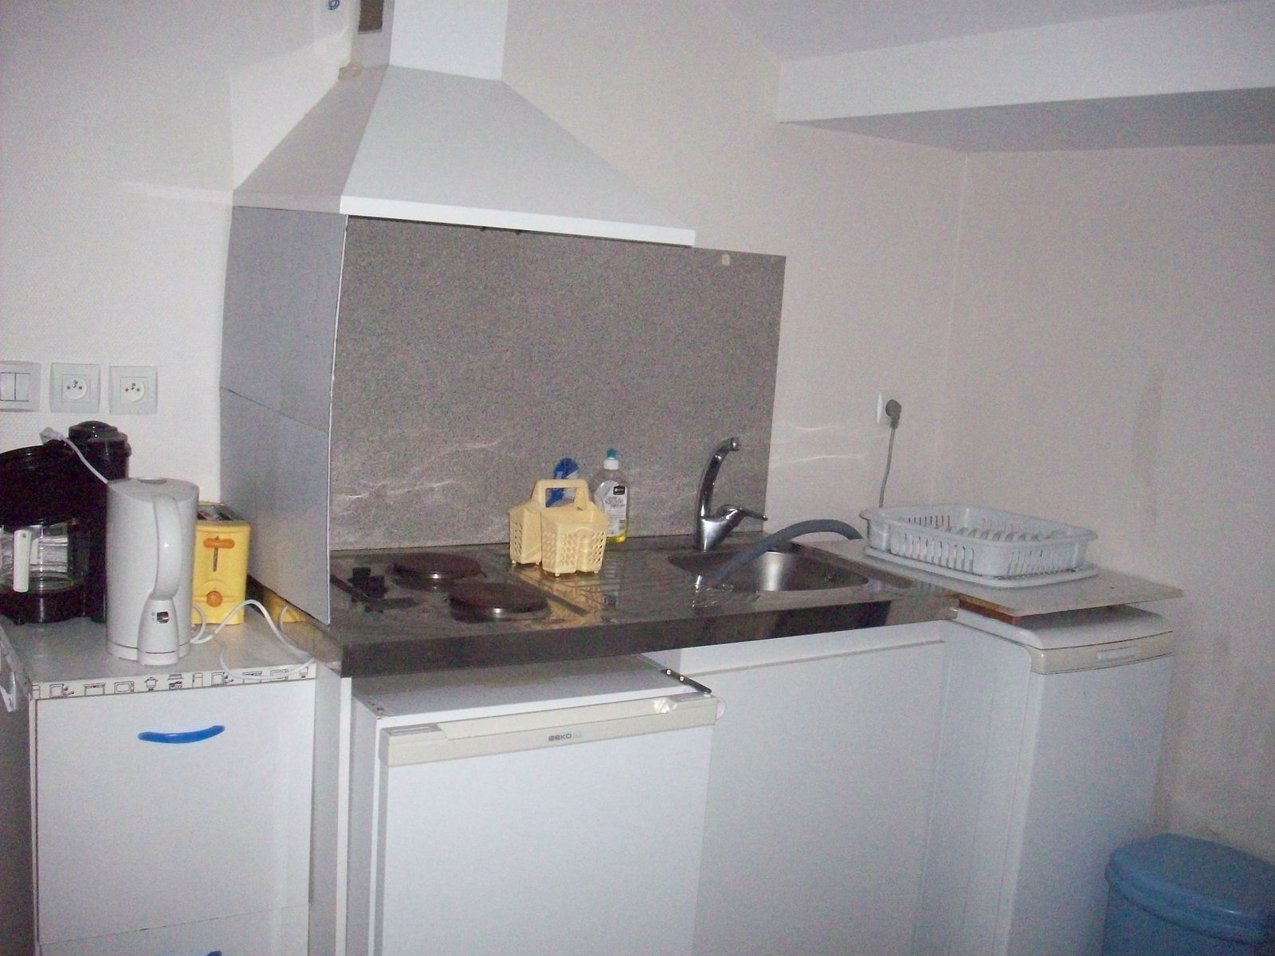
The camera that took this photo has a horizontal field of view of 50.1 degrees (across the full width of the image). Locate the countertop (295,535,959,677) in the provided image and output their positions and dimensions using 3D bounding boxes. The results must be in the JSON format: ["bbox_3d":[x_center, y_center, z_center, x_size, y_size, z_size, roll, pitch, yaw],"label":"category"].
[{"bbox_3d":[-0.066,0.202,2.526,1.200,0.060,0.612,-1,9,-31],"label":"countertop"}]

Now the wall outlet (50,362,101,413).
[{"bbox_3d":[-0.945,-0.151,2.293,0.080,0.083,0.012,-1,9,-31],"label":"wall outlet"}]

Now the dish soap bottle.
[{"bbox_3d":[-0.057,0.032,2.813,0.077,0.204,0.050,0,8,-27],"label":"dish soap bottle"}]

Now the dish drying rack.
[{"bbox_3d":[0.723,0.136,2.893,0.410,0.093,0.425,-2,9,-35],"label":"dish drying rack"}]

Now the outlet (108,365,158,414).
[{"bbox_3d":[-0.864,-0.150,2.342,0.080,0.081,0.012,-1,9,-31],"label":"outlet"}]

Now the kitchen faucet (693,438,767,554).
[{"bbox_3d":[0.187,0.041,2.787,0.065,0.244,0.190,-1,9,-31],"label":"kitchen faucet"}]

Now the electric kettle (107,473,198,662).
[{"bbox_3d":[-0.730,0.136,2.039,0.132,0.242,0.200,-1,9,-31],"label":"electric kettle"}]

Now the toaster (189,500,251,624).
[{"bbox_3d":[-0.727,0.142,2.267,0.114,0.170,0.215,0,8,-27],"label":"toaster"}]

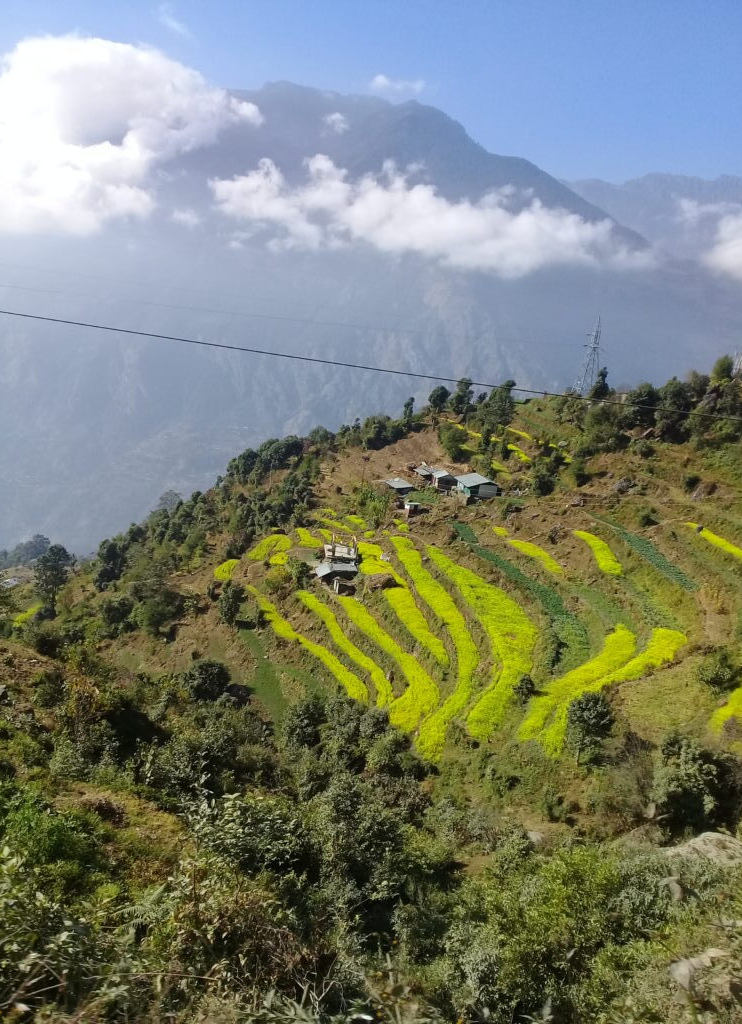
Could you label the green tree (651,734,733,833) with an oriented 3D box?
[{"bbox_3d":[23.140,19.540,66.000,5.900,7.300,5.720,10,12,22],"label":"green tree"}]

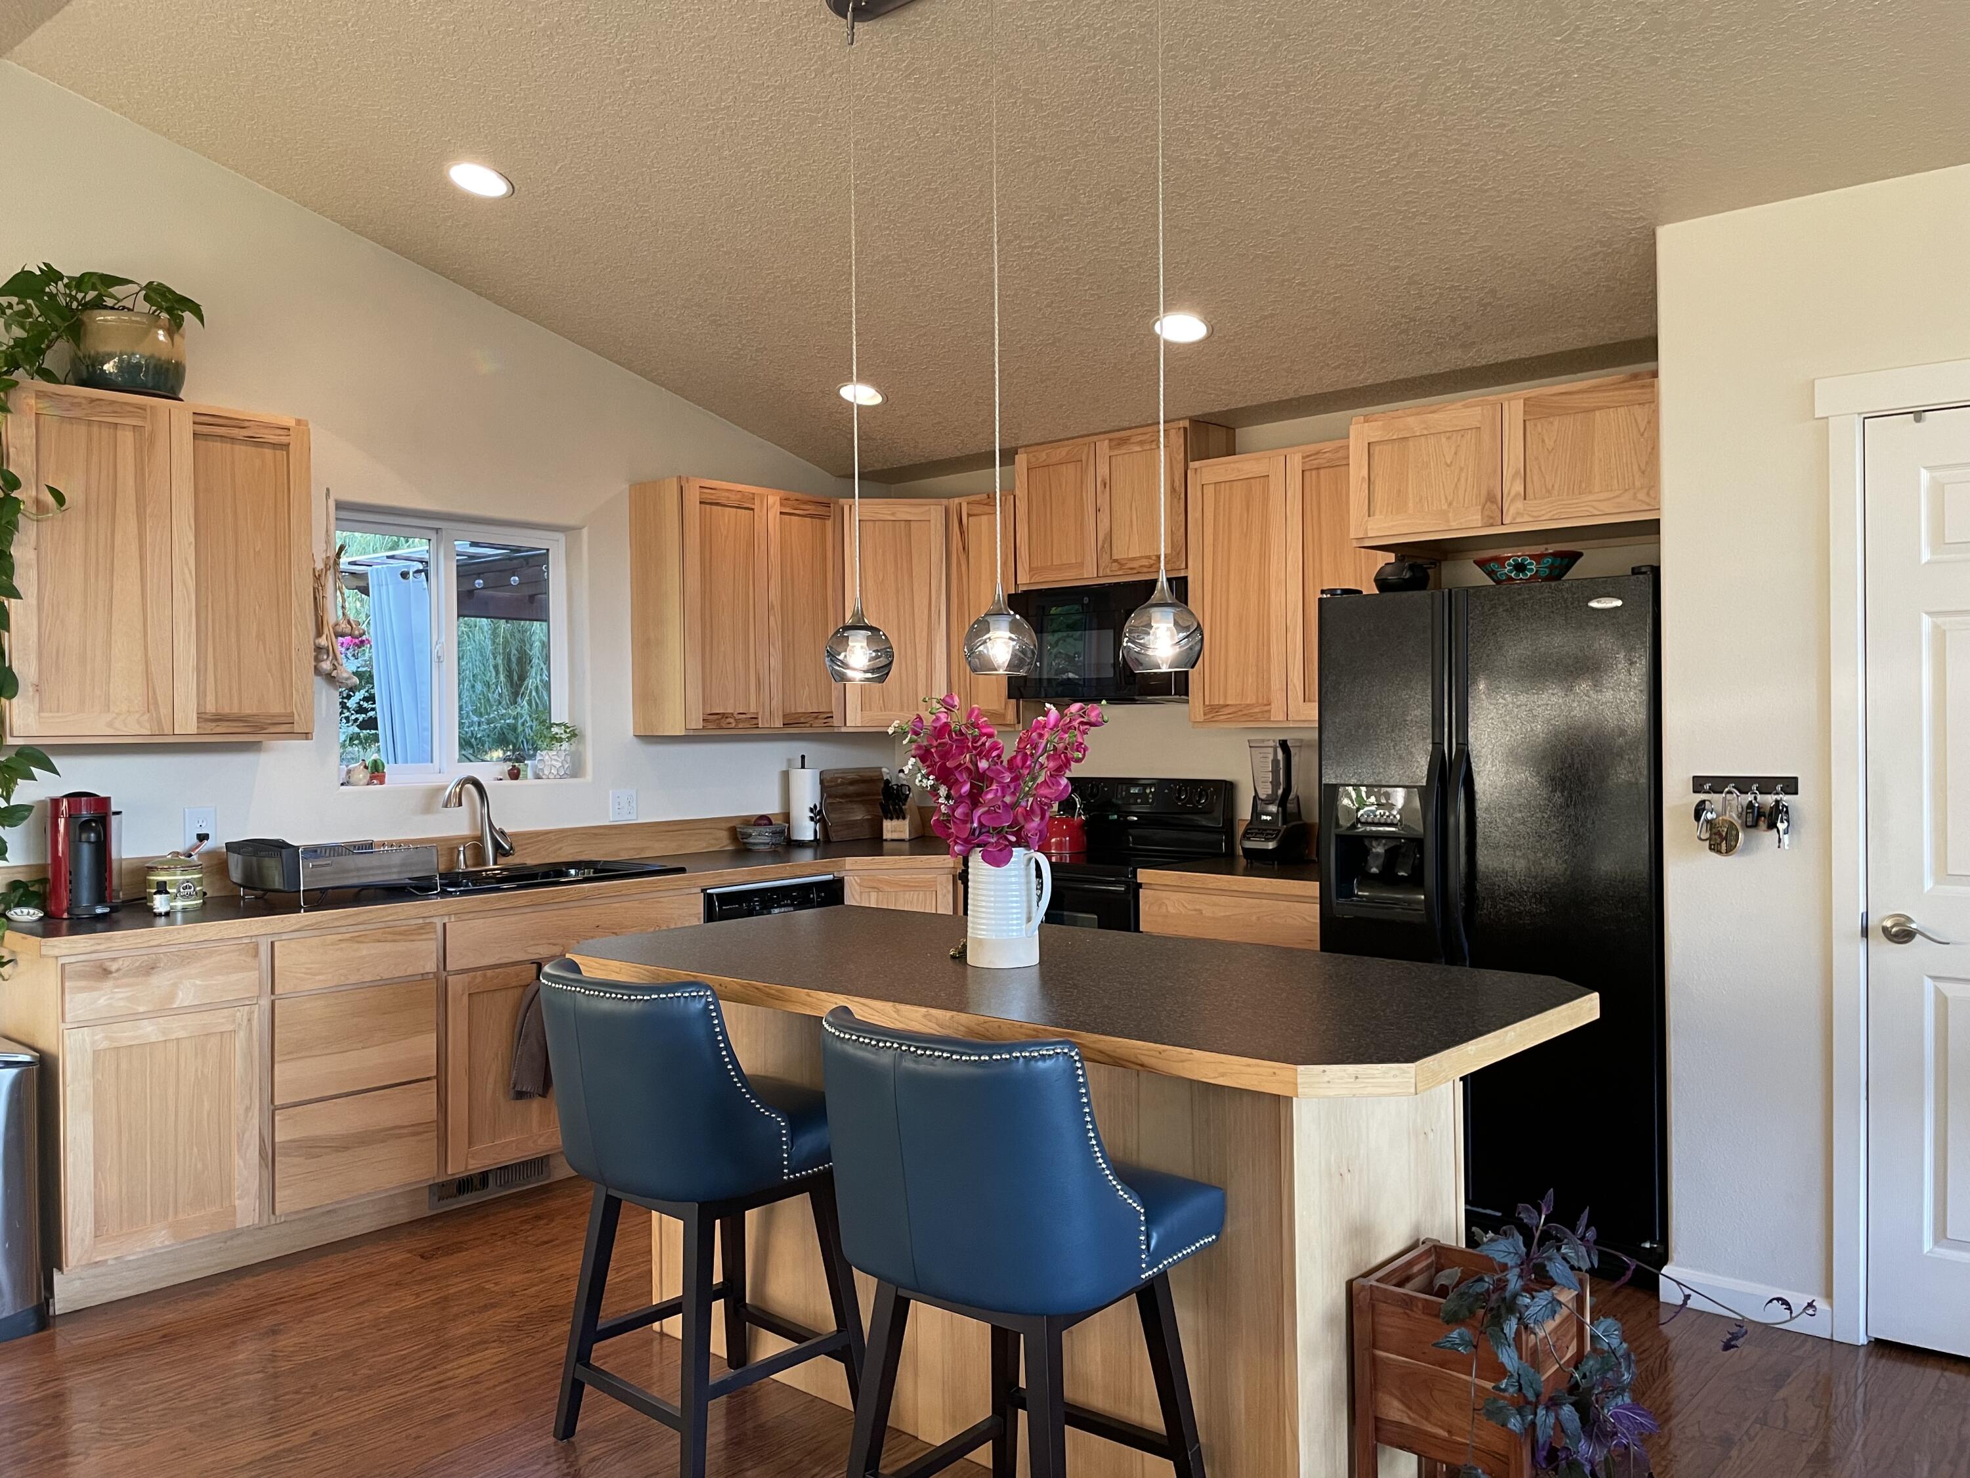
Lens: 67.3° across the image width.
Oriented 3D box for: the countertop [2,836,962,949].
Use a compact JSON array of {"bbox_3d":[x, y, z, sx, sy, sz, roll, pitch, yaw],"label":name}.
[{"bbox_3d":[-1.158,0.455,4.778,0.960,0.040,3.420,0,1,41],"label":"countertop"}]

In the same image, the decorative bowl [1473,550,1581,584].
[{"bbox_3d":[1.511,-0.463,4.112,0.315,0.120,0.315,-1,1,0],"label":"decorative bowl"}]

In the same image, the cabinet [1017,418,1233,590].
[{"bbox_3d":[0.508,-0.824,5.395,0.760,0.533,0.320,0,1,42],"label":"cabinet"}]

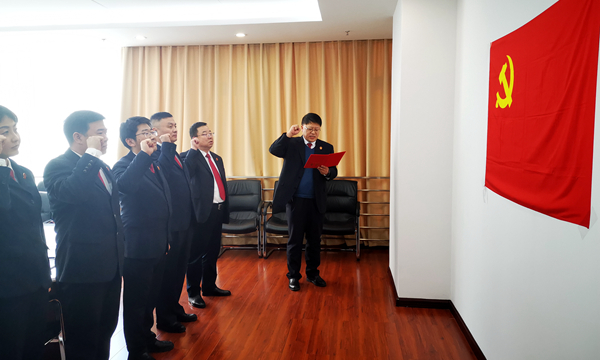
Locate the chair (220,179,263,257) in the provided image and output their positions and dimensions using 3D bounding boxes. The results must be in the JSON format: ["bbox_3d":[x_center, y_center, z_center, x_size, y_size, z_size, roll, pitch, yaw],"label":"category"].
[{"bbox_3d":[-0.758,0.504,6.330,0.568,0.960,0.600,0,5,2],"label":"chair"}]

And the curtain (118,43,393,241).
[{"bbox_3d":[-0.615,-0.493,6.675,3.856,2.844,0.150,0,5,7],"label":"curtain"}]

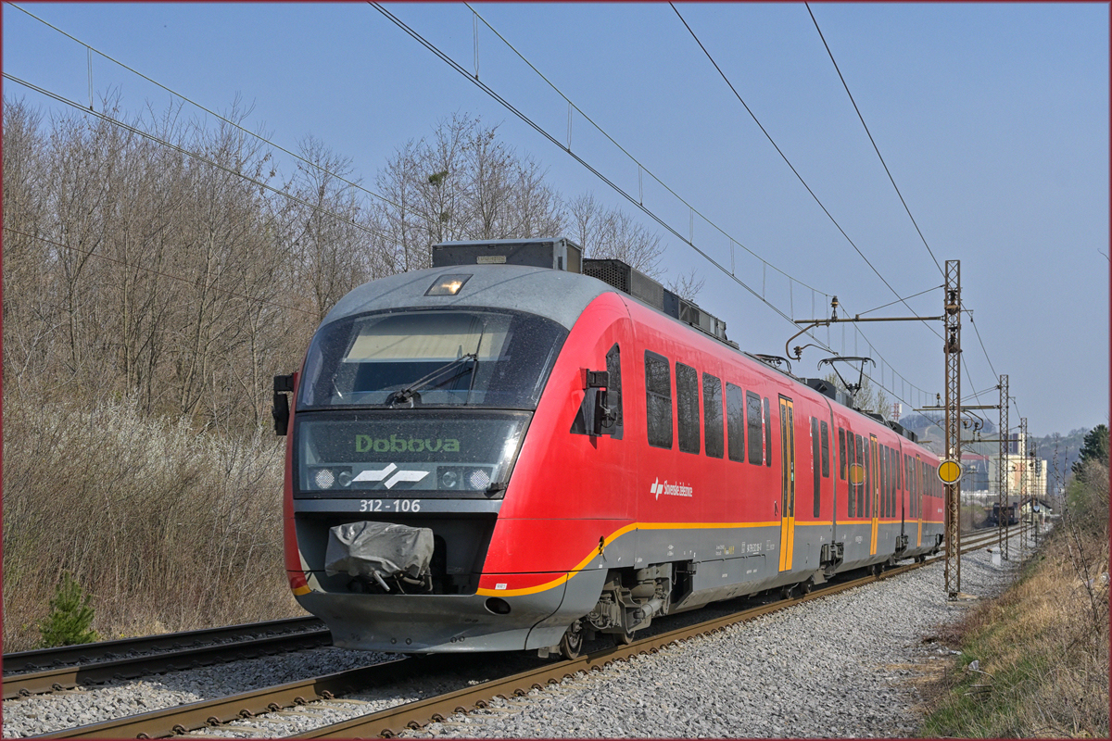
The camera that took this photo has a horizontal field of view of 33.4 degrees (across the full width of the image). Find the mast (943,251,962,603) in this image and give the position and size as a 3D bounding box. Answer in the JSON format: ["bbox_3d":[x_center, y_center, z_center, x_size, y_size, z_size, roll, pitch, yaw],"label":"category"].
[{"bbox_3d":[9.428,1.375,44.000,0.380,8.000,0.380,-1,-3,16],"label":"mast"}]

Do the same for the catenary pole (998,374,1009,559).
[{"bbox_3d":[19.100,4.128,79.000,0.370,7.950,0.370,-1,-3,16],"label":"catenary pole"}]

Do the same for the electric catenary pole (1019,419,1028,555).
[{"bbox_3d":[28.564,6.894,113.000,0.370,8.100,0.370,-1,-3,16],"label":"electric catenary pole"}]

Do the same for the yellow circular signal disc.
[{"bbox_3d":[9.277,2.387,43.600,0.570,0.570,0.050,-1,-3,14],"label":"yellow circular signal disc"}]

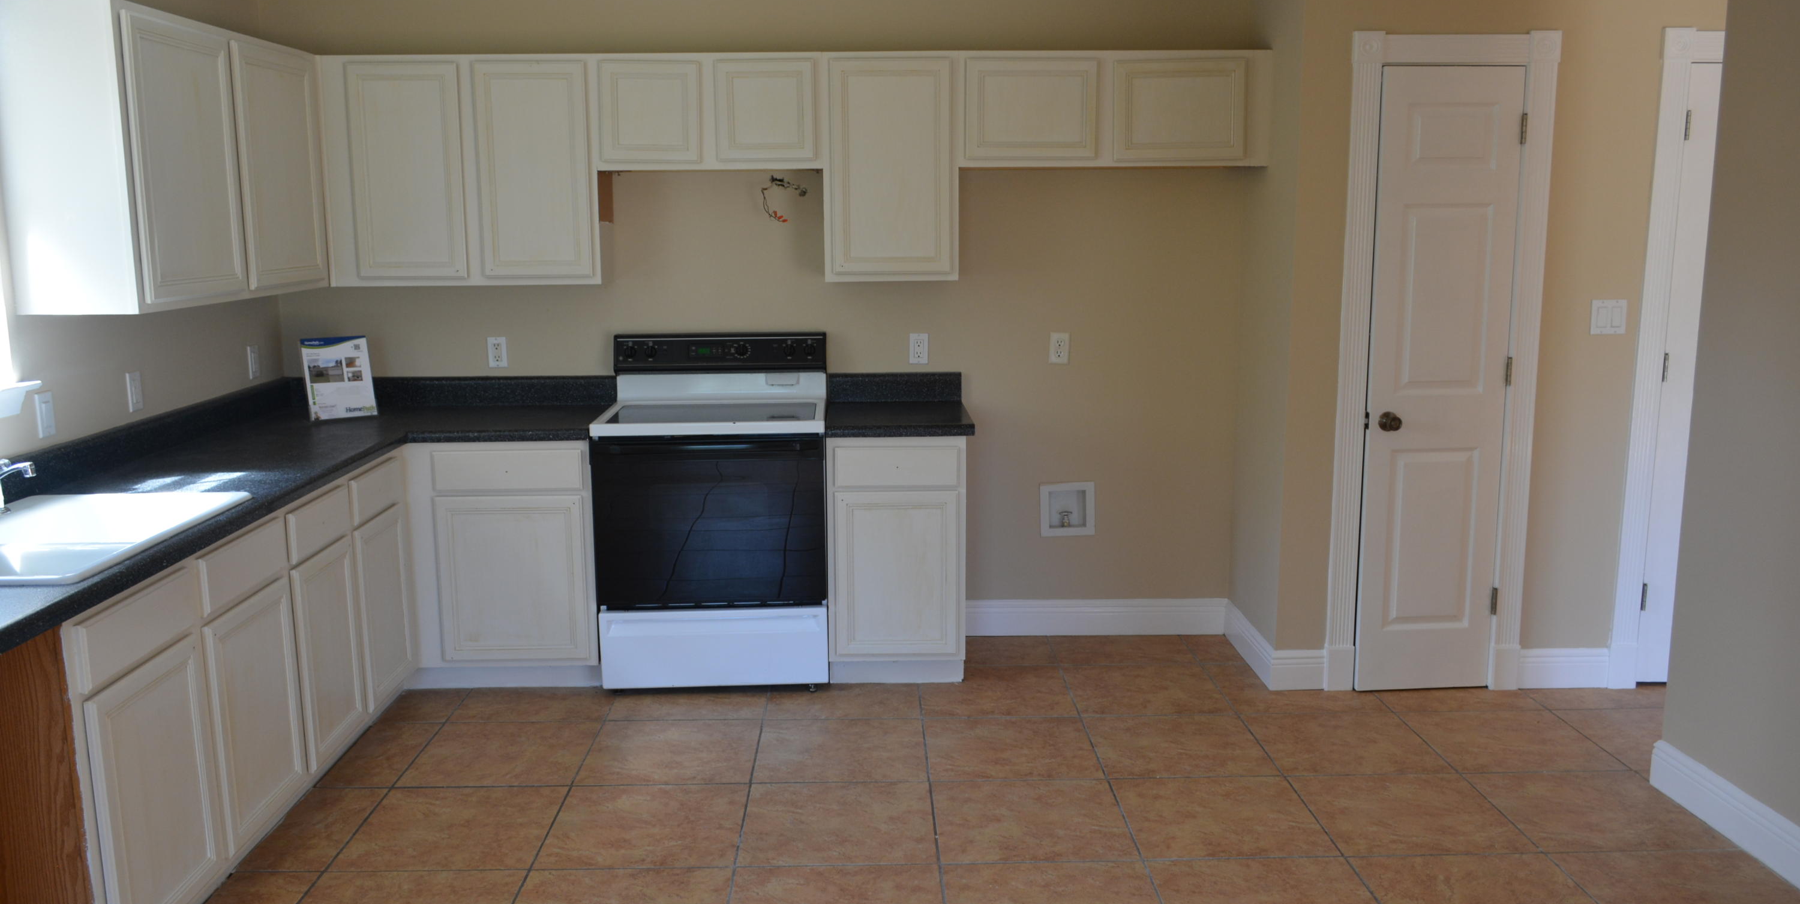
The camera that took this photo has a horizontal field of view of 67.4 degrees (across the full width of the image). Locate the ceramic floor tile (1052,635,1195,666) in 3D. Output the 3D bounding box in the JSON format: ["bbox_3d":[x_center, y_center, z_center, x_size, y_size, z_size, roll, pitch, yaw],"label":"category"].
[{"bbox_3d":[0.820,0.742,5.044,0.497,0.012,0.400,-1,9,-1],"label":"ceramic floor tile"}]

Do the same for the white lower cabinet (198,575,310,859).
[{"bbox_3d":[-1.833,0.630,3.270,0.550,0.550,0.440,-1,9,-3],"label":"white lower cabinet"}]

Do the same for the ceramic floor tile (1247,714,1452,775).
[{"bbox_3d":[1.342,0.889,4.108,0.497,0.012,0.497,-1,9,-1],"label":"ceramic floor tile"}]

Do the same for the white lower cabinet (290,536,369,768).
[{"bbox_3d":[-1.826,0.546,3.734,0.500,0.550,0.390,-1,9,-1],"label":"white lower cabinet"}]

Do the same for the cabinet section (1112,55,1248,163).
[{"bbox_3d":[0.940,-1.175,4.693,0.445,0.330,0.310,0,10,-1],"label":"cabinet section"}]

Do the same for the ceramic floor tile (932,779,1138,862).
[{"bbox_3d":[0.346,0.981,3.584,0.500,0.015,0.500,-1,9,-1],"label":"ceramic floor tile"}]

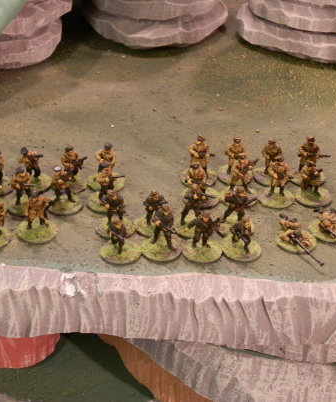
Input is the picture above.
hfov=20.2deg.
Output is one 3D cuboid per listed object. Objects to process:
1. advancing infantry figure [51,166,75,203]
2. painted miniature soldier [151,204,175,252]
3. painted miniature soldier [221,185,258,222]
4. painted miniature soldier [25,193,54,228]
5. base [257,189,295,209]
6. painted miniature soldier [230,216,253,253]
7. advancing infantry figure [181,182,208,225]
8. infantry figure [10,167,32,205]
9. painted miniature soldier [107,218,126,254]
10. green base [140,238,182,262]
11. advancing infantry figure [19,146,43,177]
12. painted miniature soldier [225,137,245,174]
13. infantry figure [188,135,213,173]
[{"bbox_3d":[-0.068,-0.012,0.615,0.014,0.026,0.013,-18,38,-29],"label":"advancing infantry figure"},{"bbox_3d":[-0.002,0.015,0.577,0.015,0.030,0.013,-7,32,-15],"label":"painted miniature soldier"},{"bbox_3d":[0.045,0.003,0.598,0.015,0.027,0.017,-26,42,-37],"label":"painted miniature soldier"},{"bbox_3d":[-0.082,0.004,0.593,0.017,0.026,0.013,-5,31,-13],"label":"painted miniature soldier"},{"bbox_3d":[0.073,-0.002,0.640,0.025,0.002,0.025,2,31,0],"label":"base"},{"bbox_3d":[0.046,0.019,0.577,0.013,0.022,0.016,-10,34,-18],"label":"painted miniature soldier"},{"bbox_3d":[0.016,0.001,0.600,0.016,0.028,0.017,-23,38,-36],"label":"advancing infantry figure"},{"bbox_3d":[-0.096,-0.012,0.619,0.015,0.027,0.013,-8,32,-17],"label":"infantry figure"},{"bbox_3d":[-0.031,0.019,0.573,0.013,0.024,0.015,-3,31,-9],"label":"painted miniature soldier"},{"bbox_3d":[-0.004,0.030,0.581,0.025,0.003,0.025,1,30,0],"label":"green base"},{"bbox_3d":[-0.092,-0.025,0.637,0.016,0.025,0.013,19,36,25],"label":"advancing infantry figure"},{"bbox_3d":[0.048,-0.031,0.658,0.015,0.029,0.013,0,30,-3],"label":"painted miniature soldier"},{"bbox_3d":[0.023,-0.032,0.655,0.015,0.031,0.013,-8,31,-15],"label":"infantry figure"}]

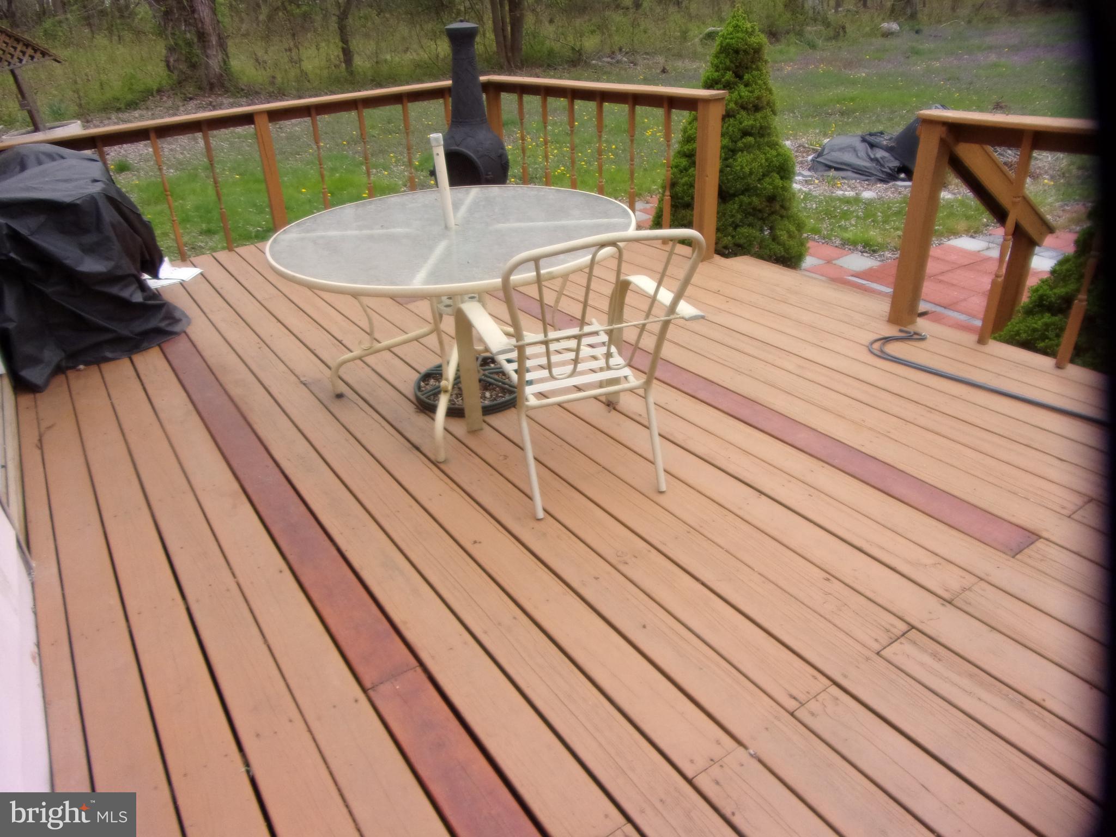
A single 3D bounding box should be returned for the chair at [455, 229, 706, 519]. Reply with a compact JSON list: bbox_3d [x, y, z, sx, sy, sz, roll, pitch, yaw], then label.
[{"bbox_3d":[0.034,-0.219,2.427,0.600,0.870,0.800,-11,29,-12],"label":"chair"}]

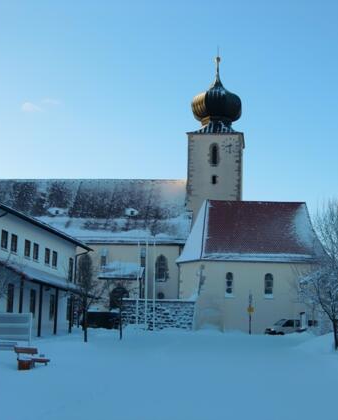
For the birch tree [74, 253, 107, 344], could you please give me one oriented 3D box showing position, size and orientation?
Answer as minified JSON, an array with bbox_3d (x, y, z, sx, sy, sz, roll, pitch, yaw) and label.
[{"bbox_3d":[-5.332,5.943,50.544,2.280,6.050,2.280,1,-10,0],"label":"birch tree"}]

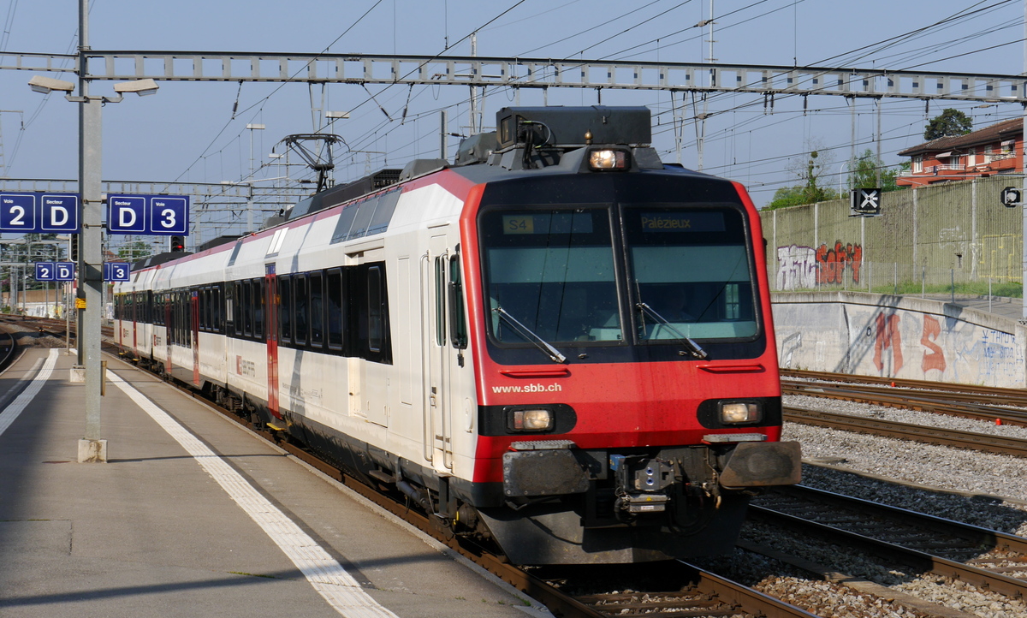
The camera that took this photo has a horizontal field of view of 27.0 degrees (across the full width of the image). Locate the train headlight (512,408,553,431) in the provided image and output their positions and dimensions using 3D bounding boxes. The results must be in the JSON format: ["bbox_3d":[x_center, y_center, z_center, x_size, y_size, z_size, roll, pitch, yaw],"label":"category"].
[{"bbox_3d":[0.158,0.911,17.550,0.330,0.180,0.130,-1,0,-12],"label":"train headlight"}]

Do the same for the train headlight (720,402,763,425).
[{"bbox_3d":[1.909,0.874,17.950,0.340,0.180,0.130,-1,0,-12],"label":"train headlight"}]

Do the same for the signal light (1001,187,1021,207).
[{"bbox_3d":[13.652,-3.087,58.600,0.570,0.570,0.320,0,0,-13],"label":"signal light"}]

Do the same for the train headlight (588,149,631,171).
[{"bbox_3d":[0.824,-1.290,18.450,0.345,0.185,0.160,-1,0,-12],"label":"train headlight"}]

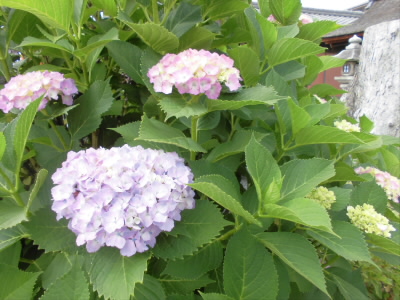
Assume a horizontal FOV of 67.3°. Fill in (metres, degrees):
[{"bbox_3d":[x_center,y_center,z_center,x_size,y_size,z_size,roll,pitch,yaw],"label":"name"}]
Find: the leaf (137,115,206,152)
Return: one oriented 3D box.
[{"bbox_3d":[-0.049,-0.029,0.520,0.118,0.030,0.065,13,41,6],"label":"leaf"}]

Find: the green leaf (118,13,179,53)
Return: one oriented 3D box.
[{"bbox_3d":[-0.114,-0.255,0.660,0.135,0.030,0.060,35,-34,-9],"label":"green leaf"}]

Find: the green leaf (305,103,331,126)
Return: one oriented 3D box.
[{"bbox_3d":[0.289,-0.087,0.740,0.075,0.020,0.055,-36,52,-15],"label":"green leaf"}]

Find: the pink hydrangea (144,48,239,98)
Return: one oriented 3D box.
[{"bbox_3d":[-0.012,-0.138,0.540,0.168,0.095,0.155,0,11,0],"label":"pink hydrangea"}]

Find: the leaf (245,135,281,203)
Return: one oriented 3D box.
[{"bbox_3d":[0.096,0.031,0.460,0.055,0.105,0.030,-6,-12,-7],"label":"leaf"}]

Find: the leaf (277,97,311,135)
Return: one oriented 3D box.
[{"bbox_3d":[0.180,-0.063,0.580,0.066,0.078,0.045,0,11,0],"label":"leaf"}]

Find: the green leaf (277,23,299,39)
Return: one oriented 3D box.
[{"bbox_3d":[0.204,-0.276,0.700,0.060,0.020,0.055,-15,39,-9],"label":"green leaf"}]

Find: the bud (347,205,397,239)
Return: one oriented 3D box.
[{"bbox_3d":[0.320,0.133,0.560,0.080,0.045,0.075,22,21,-1],"label":"bud"}]

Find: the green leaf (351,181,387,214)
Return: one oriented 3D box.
[{"bbox_3d":[0.348,0.096,0.620,0.070,0.025,0.085,-25,63,-22],"label":"green leaf"}]

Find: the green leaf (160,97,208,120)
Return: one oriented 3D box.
[{"bbox_3d":[-0.031,-0.073,0.530,0.075,0.025,0.090,12,27,25],"label":"green leaf"}]

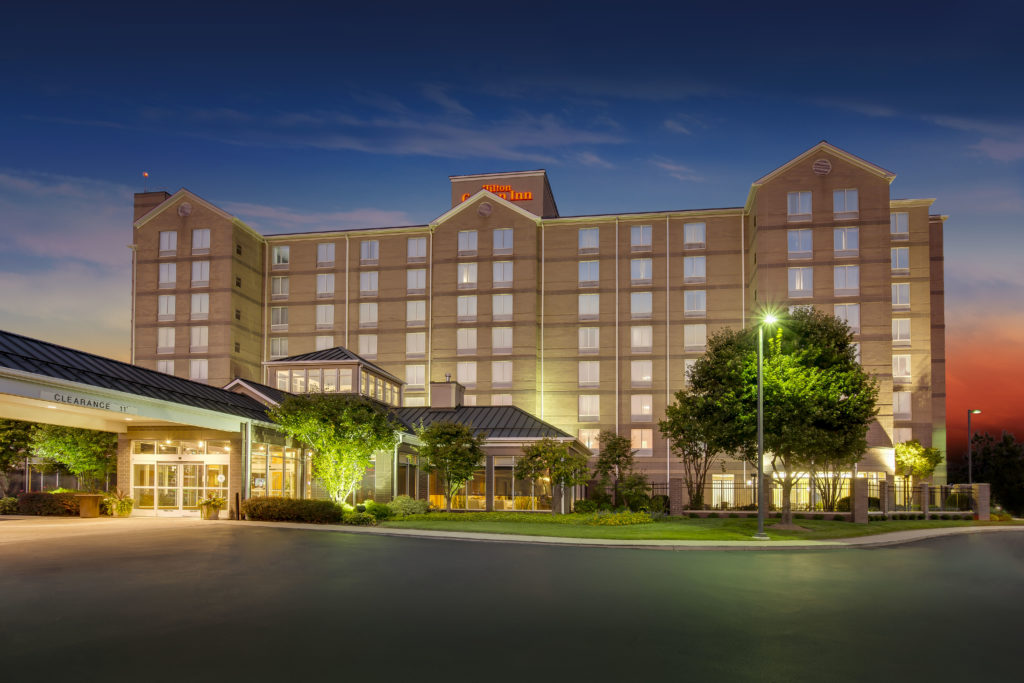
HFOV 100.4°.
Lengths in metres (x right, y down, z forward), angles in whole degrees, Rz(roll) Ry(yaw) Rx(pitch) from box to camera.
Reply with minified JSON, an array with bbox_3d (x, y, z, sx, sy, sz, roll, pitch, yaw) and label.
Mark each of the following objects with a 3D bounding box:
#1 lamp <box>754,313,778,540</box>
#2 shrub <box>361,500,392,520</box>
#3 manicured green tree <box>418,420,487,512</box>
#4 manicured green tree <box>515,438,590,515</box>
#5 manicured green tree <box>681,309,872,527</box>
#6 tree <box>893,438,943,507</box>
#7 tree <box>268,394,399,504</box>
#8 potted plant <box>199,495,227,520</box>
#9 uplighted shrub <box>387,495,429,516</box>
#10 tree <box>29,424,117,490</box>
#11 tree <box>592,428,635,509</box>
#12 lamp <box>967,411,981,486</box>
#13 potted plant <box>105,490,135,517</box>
[{"bbox_3d":[6.727,2.264,11.190,0.500,6.050,0.900,1,-2,-18],"label":"lamp"},{"bbox_3d":[-5.012,6.297,15.900,1.050,0.740,1.000,0,-4,6],"label":"shrub"},{"bbox_3d":[-2.677,5.625,19.200,3.100,4.100,3.000,0,-4,6],"label":"manicured green tree"},{"bbox_3d":[1.803,6.011,19.000,3.400,3.450,3.100,0,-2,5],"label":"manicured green tree"},{"bbox_3d":[9.027,2.565,14.400,6.400,7.300,6.000,0,-2,5],"label":"manicured green tree"},{"bbox_3d":[21.435,7.013,22.500,2.550,3.800,2.500,0,-2,5],"label":"tree"},{"bbox_3d":[-7.112,4.462,17.000,5.200,4.700,4.700,0,-2,5],"label":"tree"},{"bbox_3d":[-10.950,6.069,15.600,0.850,0.950,0.850,0,-4,6],"label":"potted plant"},{"bbox_3d":[-4.163,6.534,17.000,1.600,0.880,1.500,0,-4,6],"label":"uplighted shrub"},{"bbox_3d":[-19.320,5.331,18.800,3.000,3.900,3.000,0,-4,6],"label":"tree"},{"bbox_3d":[5.423,6.839,22.800,2.250,4.100,2.250,0,-4,6],"label":"tree"},{"bbox_3d":[28.700,7.173,26.485,0.850,5.900,0.400,0,-2,3],"label":"lamp"},{"bbox_3d":[-15.801,6.522,17.200,1.150,1.120,1.100,0,-2,5],"label":"potted plant"}]

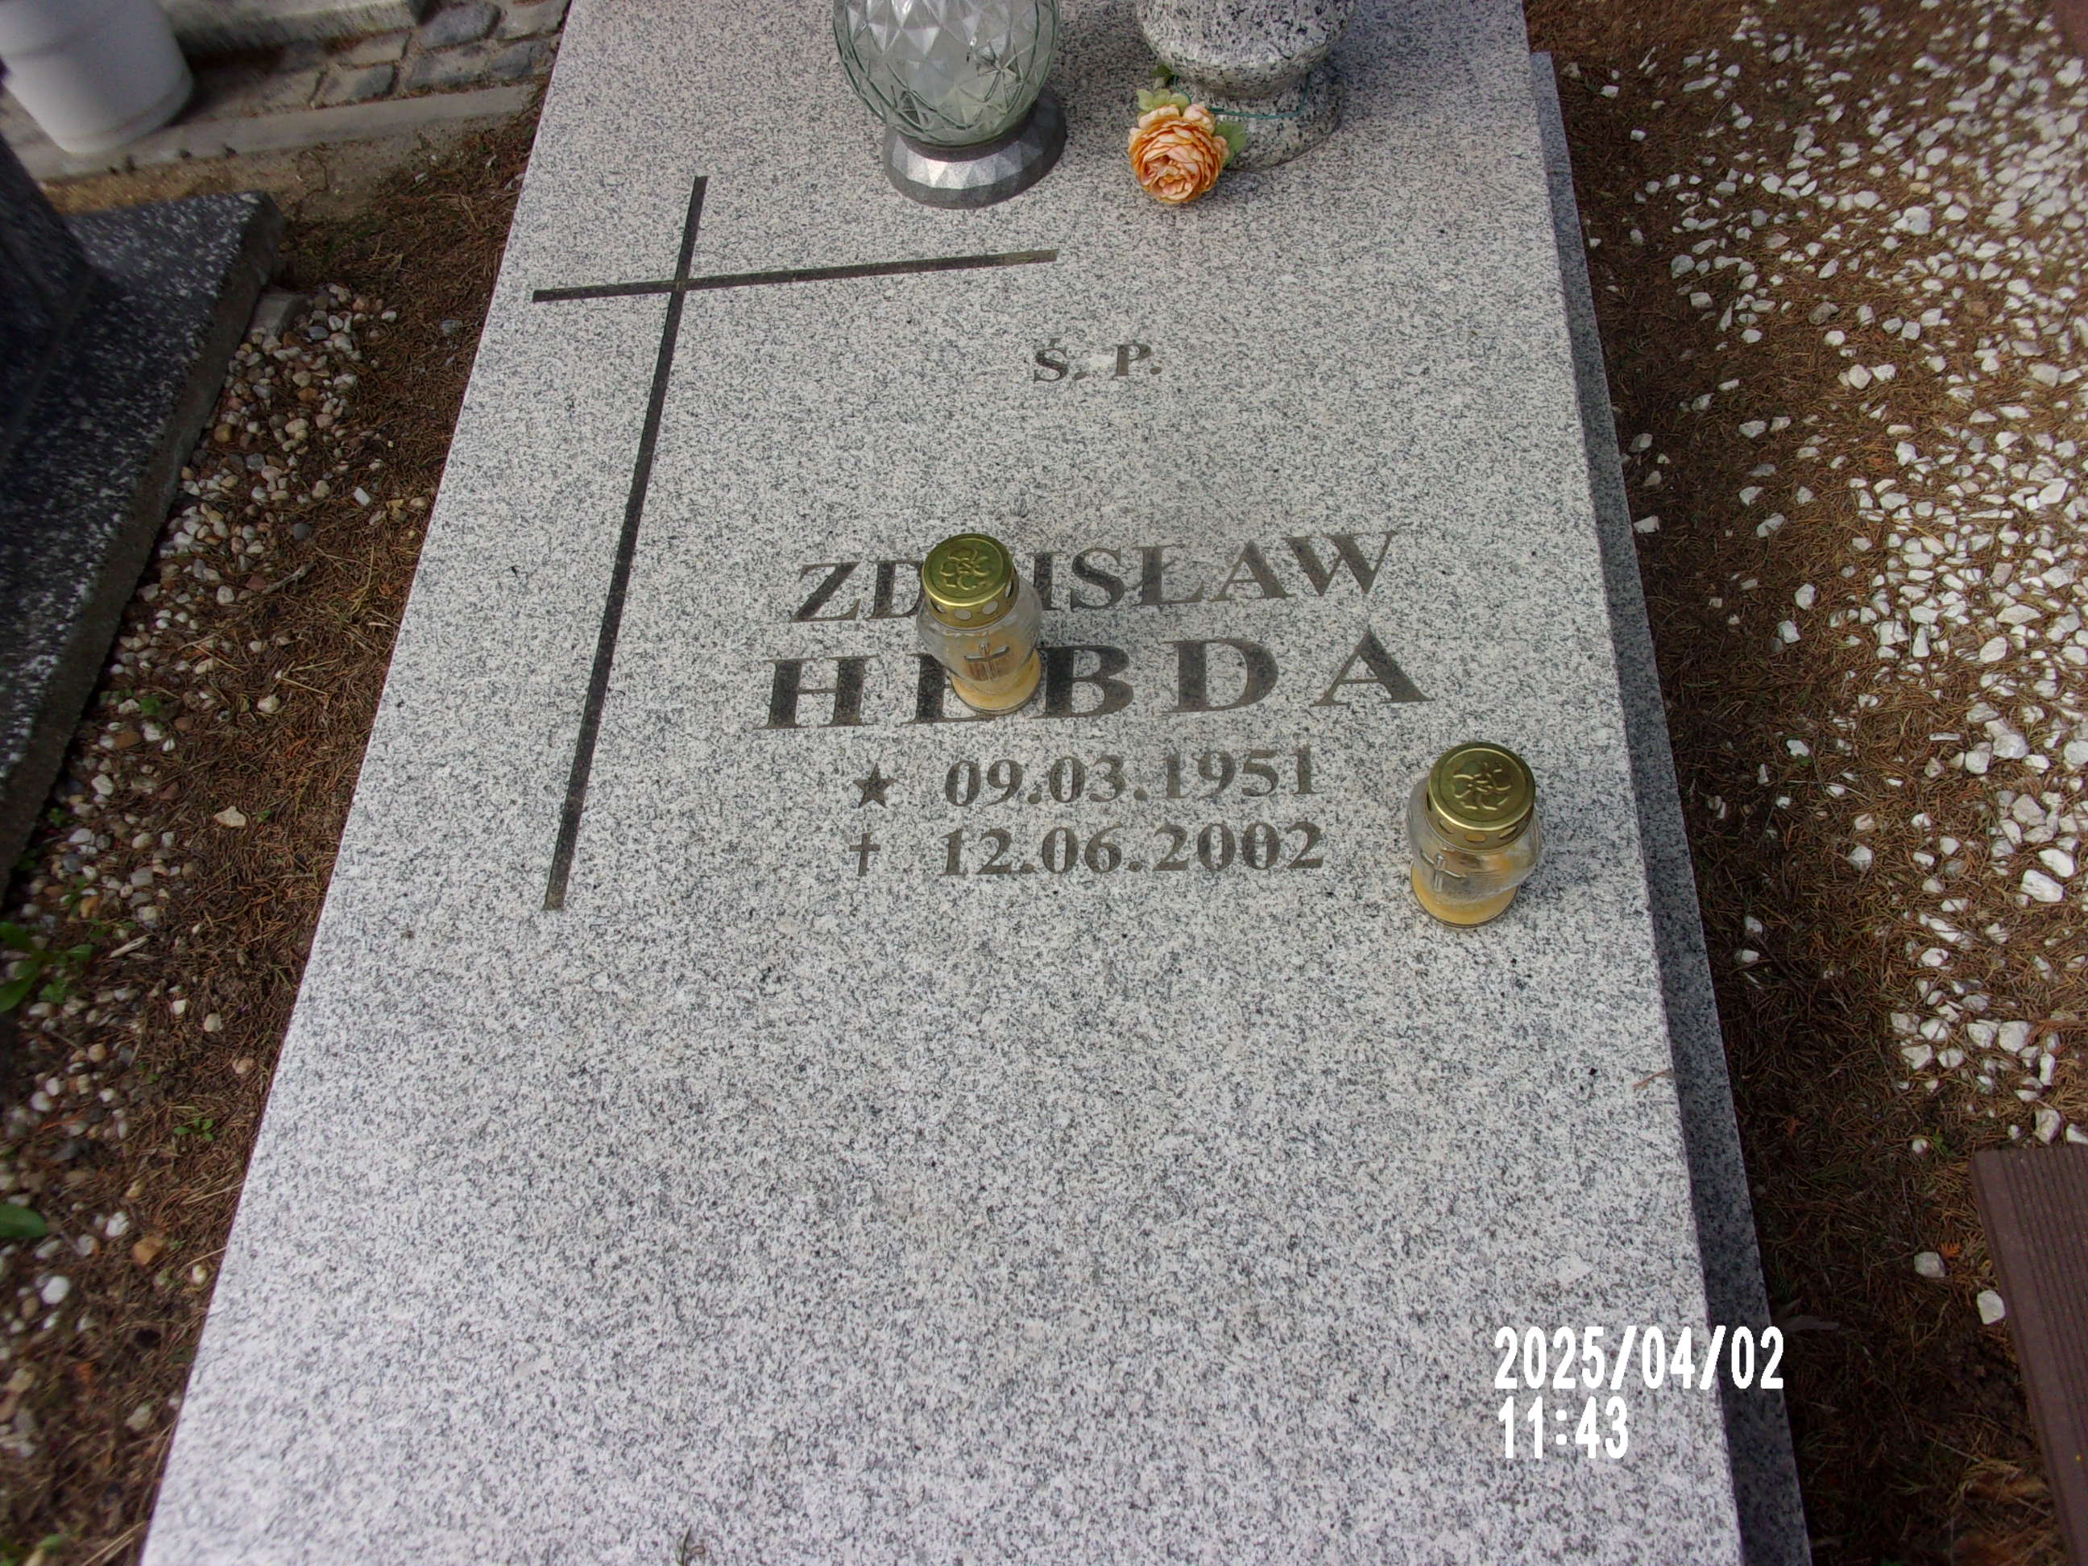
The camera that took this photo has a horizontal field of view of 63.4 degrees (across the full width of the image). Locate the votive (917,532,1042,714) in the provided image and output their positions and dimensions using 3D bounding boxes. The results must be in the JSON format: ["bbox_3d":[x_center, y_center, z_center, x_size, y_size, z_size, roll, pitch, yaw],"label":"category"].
[{"bbox_3d":[-0.040,-0.103,1.097,0.077,0.119,0.077,-12,60,3],"label":"votive"}]

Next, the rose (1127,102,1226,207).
[{"bbox_3d":[0.104,-0.490,1.318,0.077,0.074,0.057,1,37,11],"label":"rose"}]

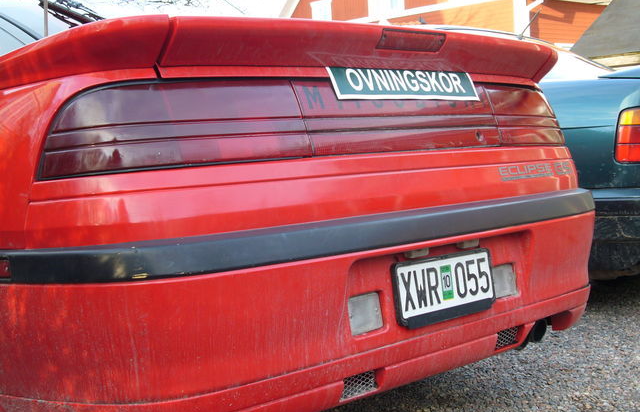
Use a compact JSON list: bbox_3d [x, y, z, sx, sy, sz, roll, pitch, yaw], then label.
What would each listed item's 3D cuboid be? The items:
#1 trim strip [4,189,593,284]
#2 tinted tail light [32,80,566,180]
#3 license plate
[{"bbox_3d":[0.186,0.029,1.917,1.660,0.090,0.370,-6,7,-41],"label":"trim strip"},{"bbox_3d":[0.158,-0.192,1.923,1.550,0.190,0.210,-6,7,-41],"label":"tinted tail light"},{"bbox_3d":[0.277,0.174,1.830,0.312,0.128,0.020,-6,-2,-41],"label":"license plate"}]

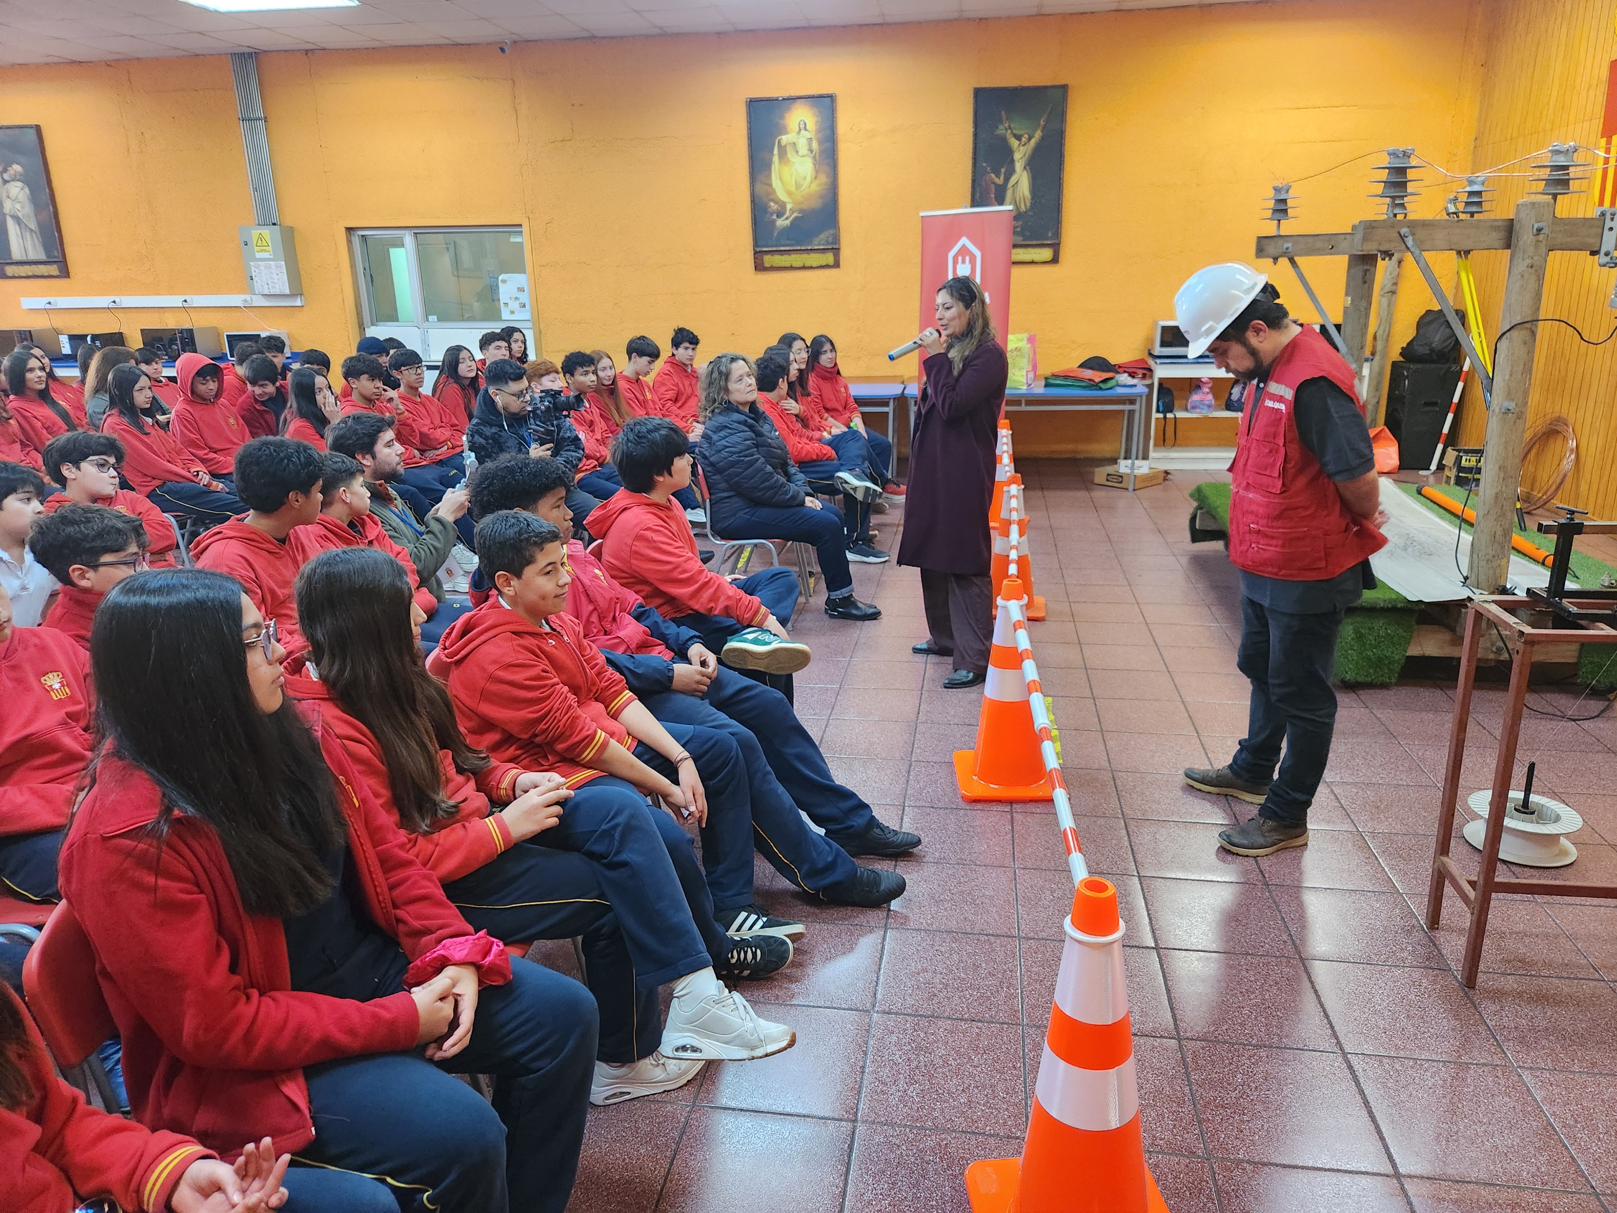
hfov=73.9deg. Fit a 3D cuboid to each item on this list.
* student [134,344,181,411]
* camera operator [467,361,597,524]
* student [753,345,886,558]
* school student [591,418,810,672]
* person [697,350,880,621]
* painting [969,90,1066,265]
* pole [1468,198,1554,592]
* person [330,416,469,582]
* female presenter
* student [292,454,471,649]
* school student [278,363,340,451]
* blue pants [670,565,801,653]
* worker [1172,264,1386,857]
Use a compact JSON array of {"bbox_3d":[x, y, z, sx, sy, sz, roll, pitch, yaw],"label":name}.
[{"bbox_3d":[-4.457,-1.198,7.688,0.820,1.260,0.500,4,18,17],"label":"student"},{"bbox_3d":[-1.236,-0.531,5.184,0.900,1.300,0.560,4,18,17],"label":"camera operator"},{"bbox_3d":[0.041,-0.912,6.464,0.860,1.240,0.520,2,17,9],"label":"student"},{"bbox_3d":[-0.352,-0.026,3.624,0.860,1.200,0.580,2,17,9],"label":"school student"},{"bbox_3d":[-0.095,-0.556,5.256,0.880,1.270,0.560,2,18,12],"label":"person"},{"bbox_3d":[1.754,-3.592,8.999,0.765,1.386,0.050,1,18,9],"label":"painting"},{"bbox_3d":[2.662,-0.651,4.083,0.142,1.684,0.142,-1,17,10],"label":"pole"},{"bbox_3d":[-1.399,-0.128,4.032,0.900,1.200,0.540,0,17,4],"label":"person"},{"bbox_3d":[0.595,-0.506,4.436,0.430,1.635,0.470,-5,18,-10],"label":"female presenter"},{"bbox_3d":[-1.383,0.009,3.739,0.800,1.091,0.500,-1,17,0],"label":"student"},{"bbox_3d":[-2.465,-0.665,5.783,0.800,1.214,0.460,4,17,15],"label":"school student"},{"bbox_3d":[-0.275,0.162,3.836,0.720,0.640,0.520,1,18,9],"label":"blue pants"},{"bbox_3d":[1.344,-0.130,3.137,0.600,1.665,0.520,1,18,9],"label":"worker"}]

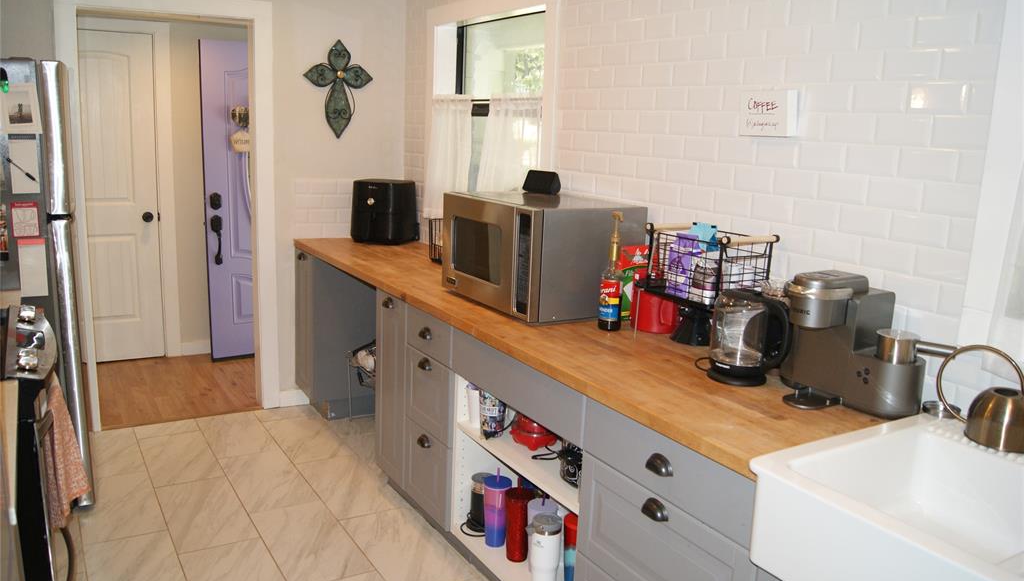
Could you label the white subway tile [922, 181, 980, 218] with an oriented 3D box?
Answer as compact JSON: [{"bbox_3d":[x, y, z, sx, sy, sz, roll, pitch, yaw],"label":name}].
[{"bbox_3d":[1.050,-0.220,1.837,0.010,0.077,0.137,-6,15,-32],"label":"white subway tile"}]

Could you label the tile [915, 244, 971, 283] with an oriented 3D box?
[{"bbox_3d":[1.026,-0.064,1.829,0.009,0.075,0.150,-5,14,-31],"label":"tile"}]

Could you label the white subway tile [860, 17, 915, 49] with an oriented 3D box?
[{"bbox_3d":[0.928,-0.634,1.905,0.010,0.076,0.152,-5,14,-32],"label":"white subway tile"}]

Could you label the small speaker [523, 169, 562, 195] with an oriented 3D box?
[{"bbox_3d":[0.119,-0.441,3.122,0.148,0.086,0.073,13,16,42],"label":"small speaker"}]

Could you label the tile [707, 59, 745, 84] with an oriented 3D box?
[{"bbox_3d":[0.655,-0.671,2.353,0.009,0.075,0.150,-5,14,-31],"label":"tile"}]

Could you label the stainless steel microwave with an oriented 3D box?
[{"bbox_3d":[0.101,-0.148,2.825,0.470,0.370,0.630,-5,14,-31],"label":"stainless steel microwave"}]

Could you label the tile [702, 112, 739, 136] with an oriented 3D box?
[{"bbox_3d":[0.649,-0.516,2.387,0.009,0.075,0.150,-5,14,-31],"label":"tile"}]

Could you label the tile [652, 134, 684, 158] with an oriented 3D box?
[{"bbox_3d":[0.532,-0.490,2.614,0.010,0.076,0.152,-5,14,-32],"label":"tile"}]

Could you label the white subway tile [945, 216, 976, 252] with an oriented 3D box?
[{"bbox_3d":[1.067,-0.137,1.824,0.010,0.077,0.065,-6,15,-32],"label":"white subway tile"}]

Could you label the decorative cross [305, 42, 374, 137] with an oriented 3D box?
[{"bbox_3d":[-0.921,-1.070,4.090,0.388,0.517,0.035,-5,14,-32],"label":"decorative cross"}]

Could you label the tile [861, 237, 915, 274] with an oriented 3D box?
[{"bbox_3d":[0.964,-0.089,1.969,0.010,0.076,0.152,-5,14,-32],"label":"tile"}]

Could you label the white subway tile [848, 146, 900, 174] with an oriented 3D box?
[{"bbox_3d":[0.924,-0.334,1.957,0.009,0.075,0.150,-5,14,-31],"label":"white subway tile"}]

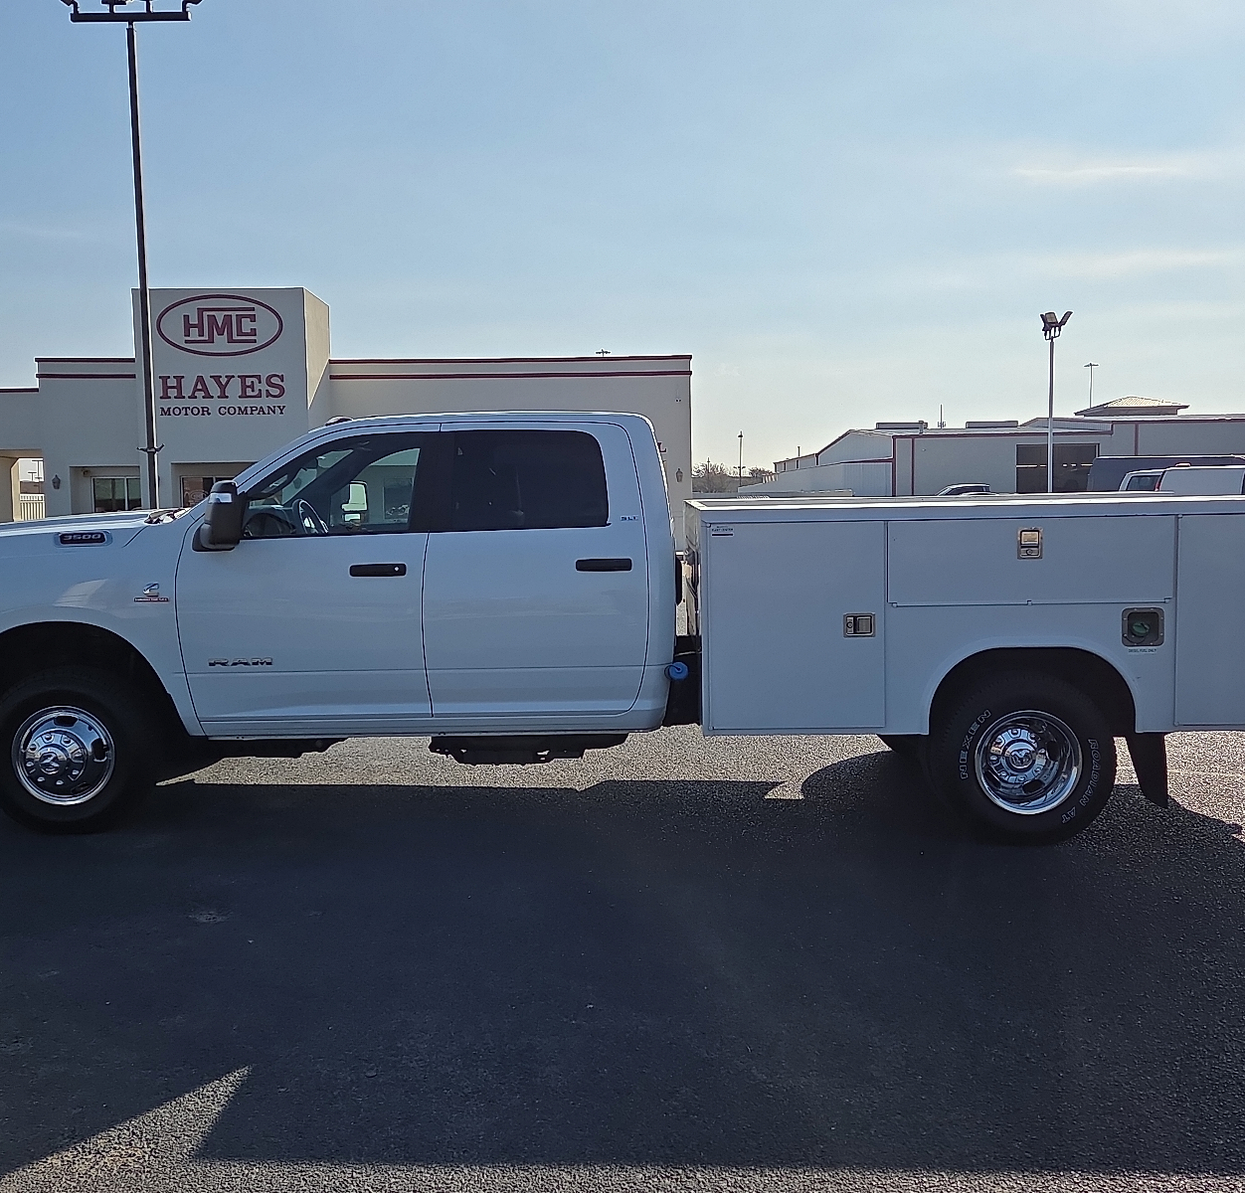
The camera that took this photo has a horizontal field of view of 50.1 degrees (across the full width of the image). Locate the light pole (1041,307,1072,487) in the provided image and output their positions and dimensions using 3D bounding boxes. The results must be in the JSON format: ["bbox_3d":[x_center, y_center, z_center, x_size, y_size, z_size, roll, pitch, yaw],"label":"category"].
[{"bbox_3d":[13.703,-5.525,42.708,1.000,7.130,1.000,-1,5,0],"label":"light pole"}]

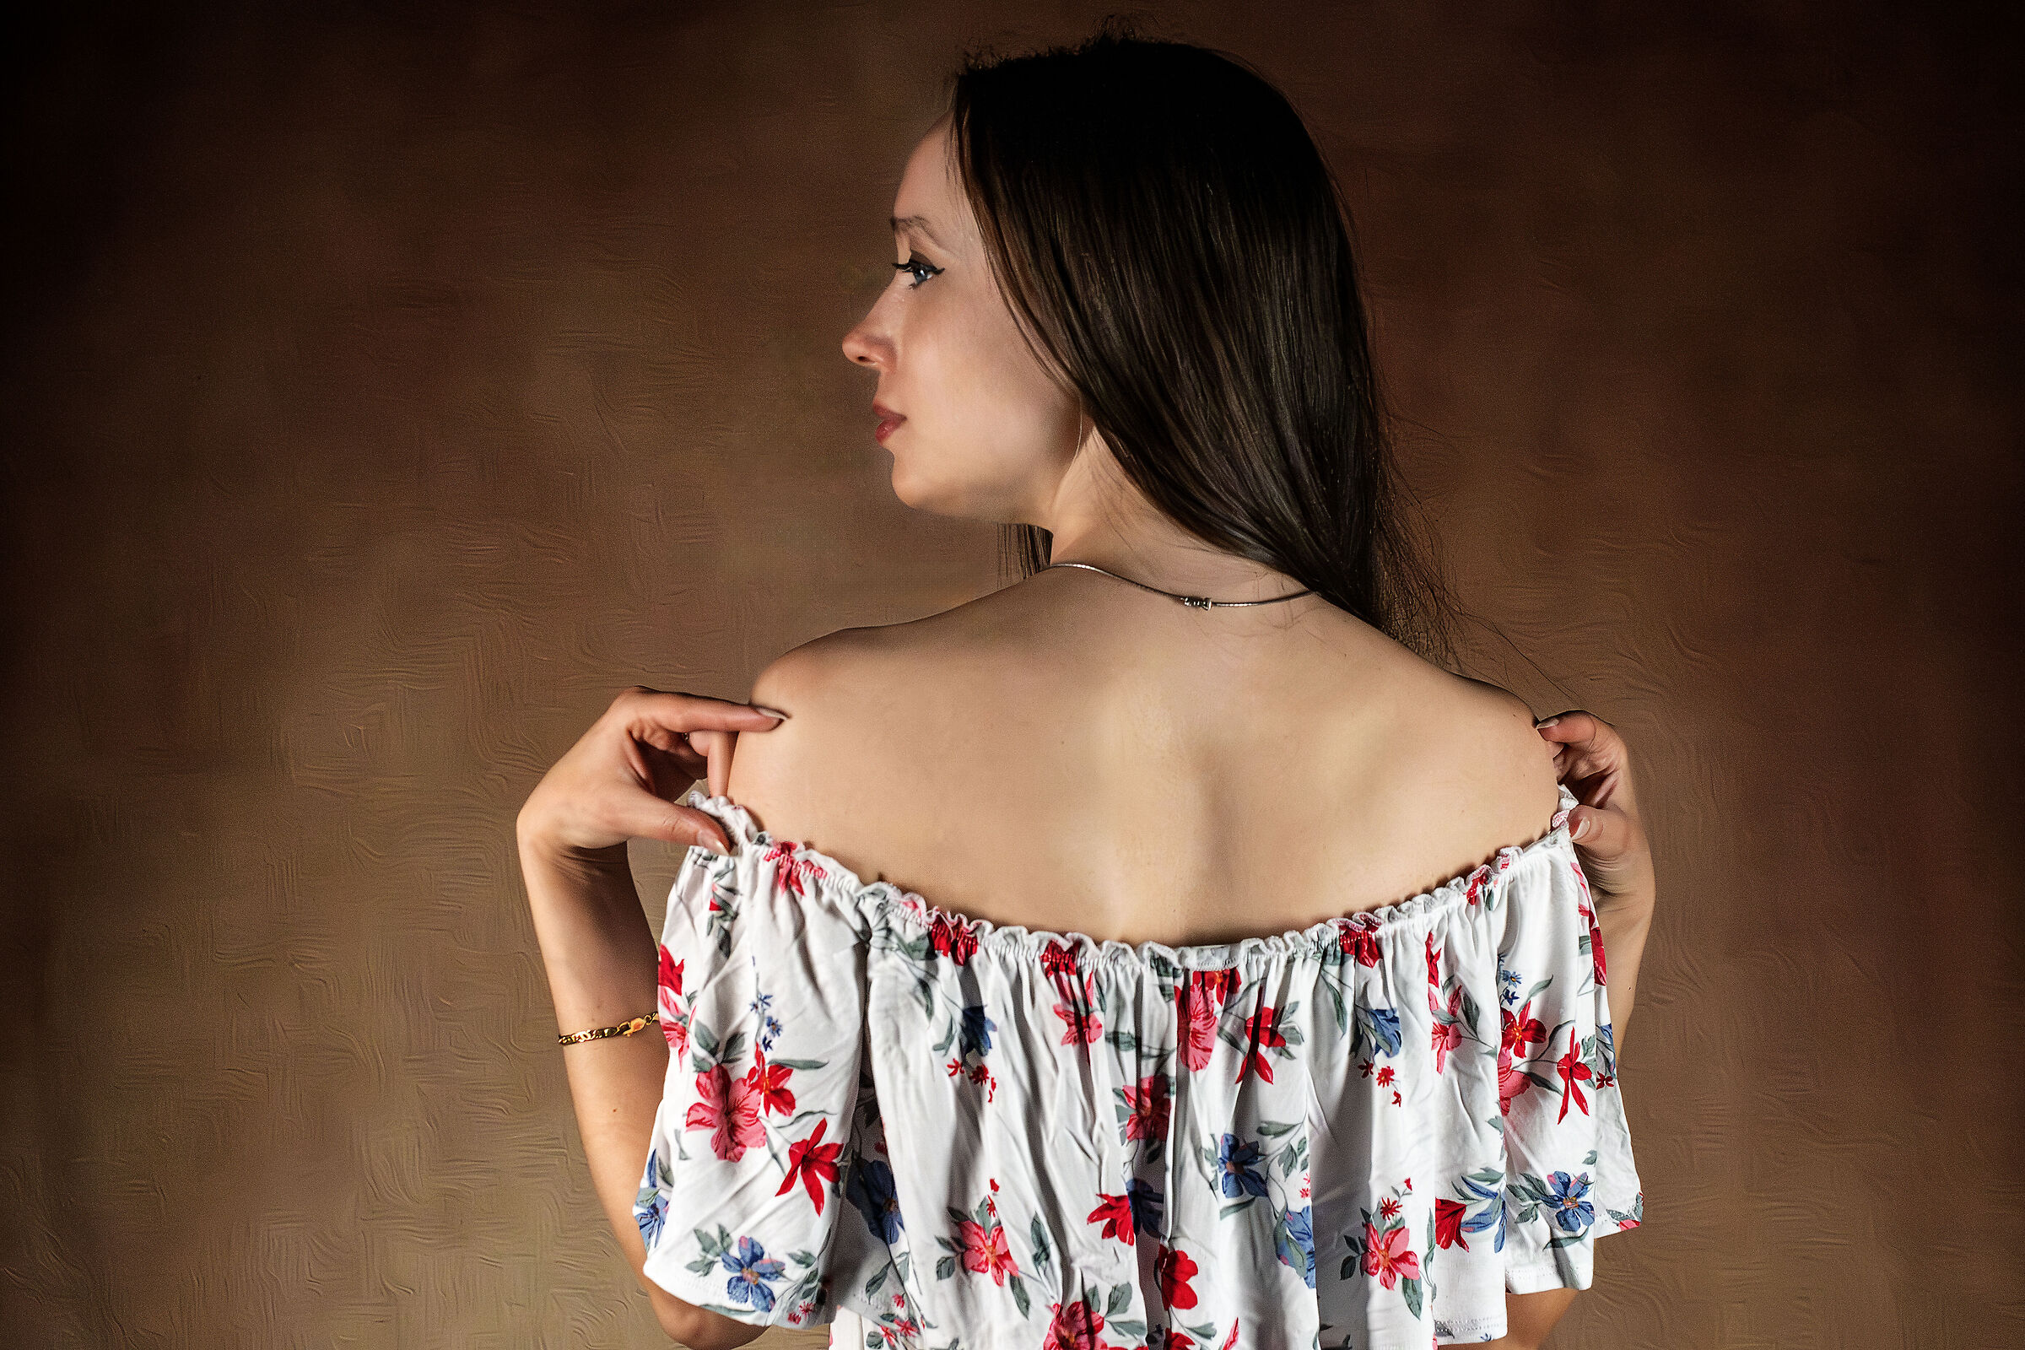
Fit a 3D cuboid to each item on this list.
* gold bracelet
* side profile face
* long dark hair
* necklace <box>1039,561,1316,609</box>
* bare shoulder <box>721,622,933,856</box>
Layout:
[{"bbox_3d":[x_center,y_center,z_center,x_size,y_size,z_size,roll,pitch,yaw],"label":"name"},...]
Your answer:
[{"bbox_3d":[-0.194,0.174,2.160,0.062,0.016,0.056,-15,3,-6],"label":"gold bracelet"},{"bbox_3d":[-0.023,-0.171,2.100,0.112,0.195,0.140,0,0,10],"label":"side profile face"},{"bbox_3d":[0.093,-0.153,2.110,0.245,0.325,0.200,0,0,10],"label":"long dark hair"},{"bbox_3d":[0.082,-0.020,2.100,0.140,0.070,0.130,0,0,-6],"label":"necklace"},{"bbox_3d":[-0.090,0.031,2.110,0.105,0.113,0.110,0,0,-6],"label":"bare shoulder"}]

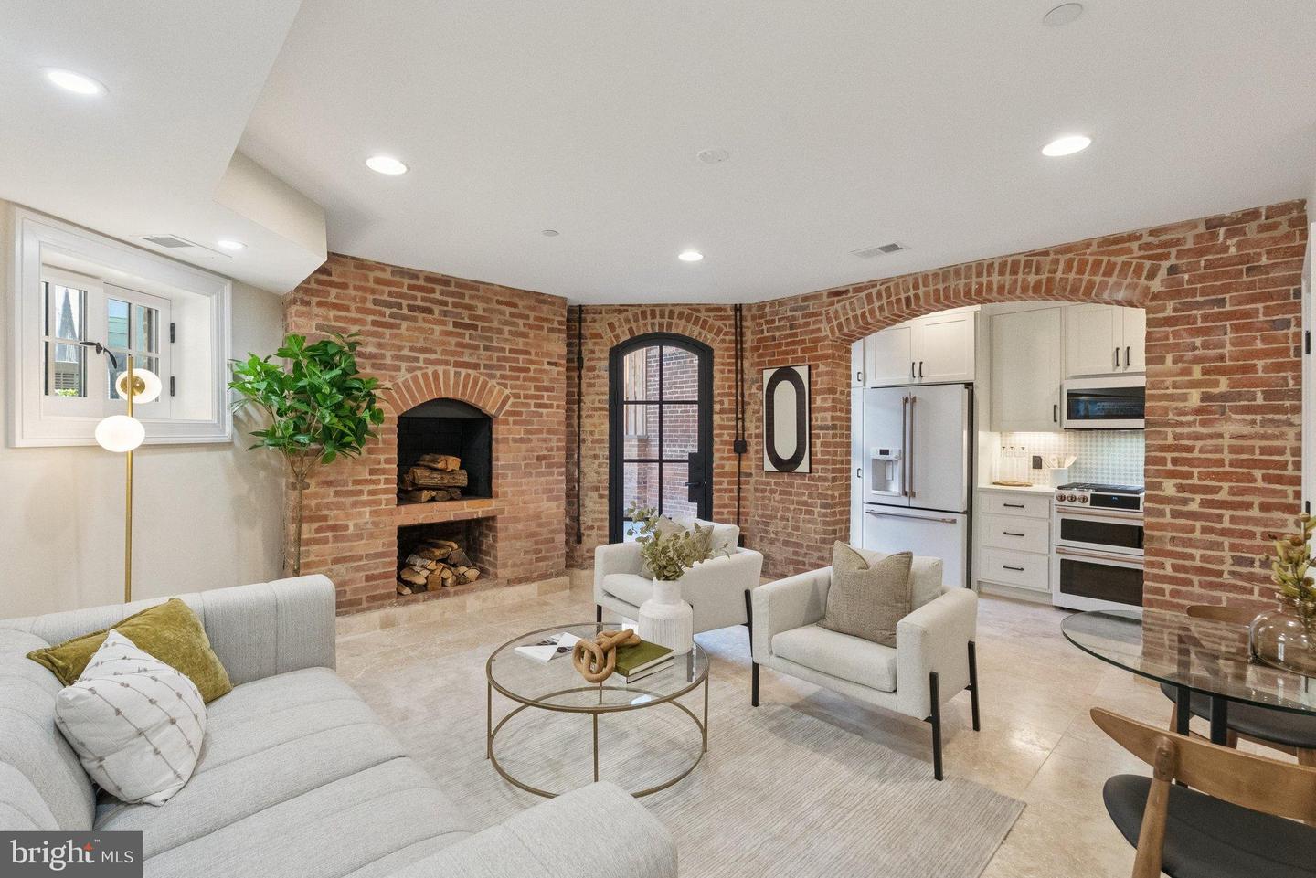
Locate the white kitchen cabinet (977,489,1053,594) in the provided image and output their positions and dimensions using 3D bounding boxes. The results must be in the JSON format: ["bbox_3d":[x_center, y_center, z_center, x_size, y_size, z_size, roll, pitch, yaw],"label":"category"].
[{"bbox_3d":[3.128,0.864,4.994,0.544,0.914,0.650,1,1,43],"label":"white kitchen cabinet"}]

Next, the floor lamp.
[{"bbox_3d":[-2.192,0.469,2.422,0.270,1.641,0.380,0,0,-27],"label":"floor lamp"}]

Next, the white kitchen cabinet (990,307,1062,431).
[{"bbox_3d":[3.266,-0.577,5.147,0.527,1.022,0.330,1,0,44],"label":"white kitchen cabinet"}]

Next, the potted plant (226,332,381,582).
[{"bbox_3d":[-1.899,0.358,3.152,0.730,1.862,0.730,1,0,3],"label":"potted plant"}]

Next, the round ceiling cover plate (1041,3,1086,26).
[{"bbox_3d":[1.060,-1.110,1.529,0.090,0.020,0.090,0,1,0],"label":"round ceiling cover plate"}]

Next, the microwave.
[{"bbox_3d":[3.680,-0.267,4.611,0.760,0.410,0.410,1,1,43],"label":"microwave"}]

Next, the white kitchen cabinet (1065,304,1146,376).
[{"bbox_3d":[3.708,-0.785,4.630,0.762,0.575,0.355,1,1,43],"label":"white kitchen cabinet"}]

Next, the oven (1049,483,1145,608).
[{"bbox_3d":[3.579,0.867,4.521,0.762,0.925,0.700,1,1,43],"label":"oven"}]

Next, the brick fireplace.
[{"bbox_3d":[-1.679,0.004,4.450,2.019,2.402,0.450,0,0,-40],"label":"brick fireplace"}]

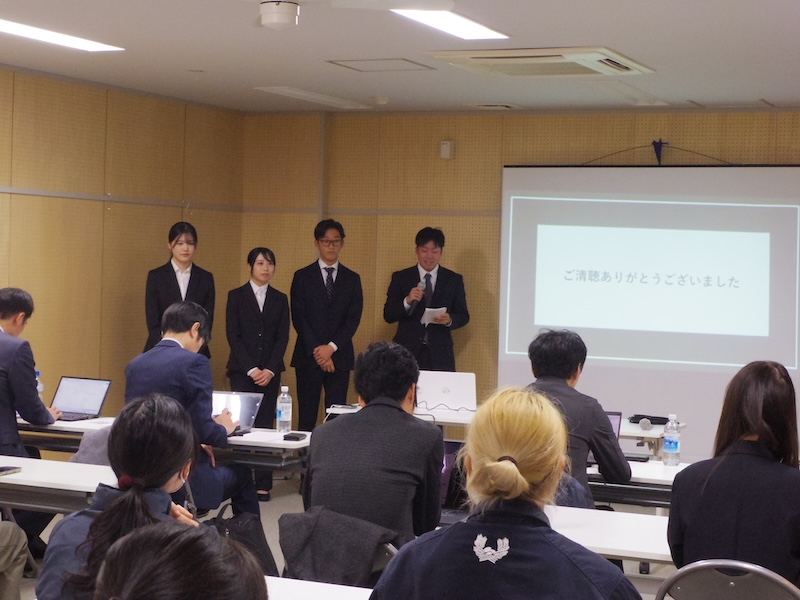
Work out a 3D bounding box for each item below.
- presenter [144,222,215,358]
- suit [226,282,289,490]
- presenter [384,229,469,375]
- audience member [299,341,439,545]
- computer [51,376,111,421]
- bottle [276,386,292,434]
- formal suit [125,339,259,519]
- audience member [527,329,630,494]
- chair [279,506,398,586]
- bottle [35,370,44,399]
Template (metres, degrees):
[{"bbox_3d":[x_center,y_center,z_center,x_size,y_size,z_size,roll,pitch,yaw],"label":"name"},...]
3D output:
[{"bbox_3d":[-1.397,0.362,9.662,0.440,1.704,0.320,2,2,-9],"label":"presenter"},{"bbox_3d":[-0.886,0.535,9.488,0.395,1.296,0.280,2,2,-9],"label":"suit"},{"bbox_3d":[0.151,0.421,9.061,0.520,1.717,0.420,2,2,2],"label":"presenter"},{"bbox_3d":[-0.059,0.761,4.595,0.470,1.276,0.740,3,2,24],"label":"audience member"},{"bbox_3d":[-1.607,0.478,7.361,0.305,0.196,0.297,2,2,26],"label":"computer"},{"bbox_3d":[-0.533,0.507,7.072,0.066,0.215,0.066,2,2,24],"label":"bottle"},{"bbox_3d":[-0.895,0.706,6.636,0.490,1.060,0.720,3,2,32],"label":"formal suit"},{"bbox_3d":[0.642,0.743,5.904,0.520,1.270,0.780,2,2,24],"label":"audience member"},{"bbox_3d":[-0.086,0.999,4.601,0.450,0.790,0.500,2,2,28],"label":"chair"},{"bbox_3d":[-1.812,0.455,7.642,0.066,0.214,0.066,2,2,24],"label":"bottle"}]

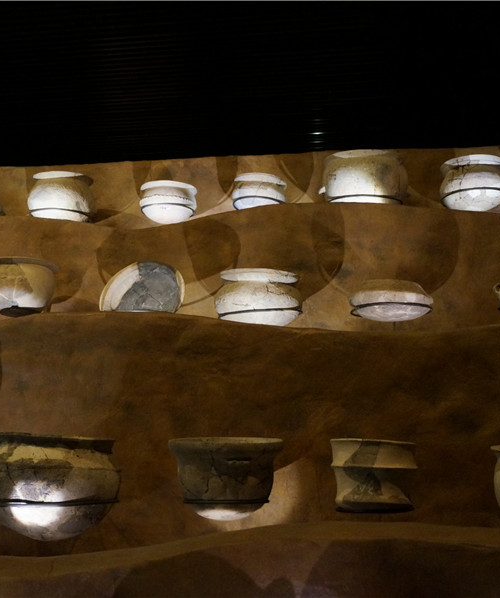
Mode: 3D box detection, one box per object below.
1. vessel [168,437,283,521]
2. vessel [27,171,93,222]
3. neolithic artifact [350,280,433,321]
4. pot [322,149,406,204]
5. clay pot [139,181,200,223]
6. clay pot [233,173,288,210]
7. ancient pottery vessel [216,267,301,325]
[{"bbox_3d":[-0.064,0.466,2.209,0.298,0.210,0.298,0,-10,0],"label":"vessel"},{"bbox_3d":[-0.817,-0.407,3.664,0.278,0.218,0.278,1,-10,-7],"label":"vessel"},{"bbox_3d":[0.497,0.011,2.991,0.288,0.124,0.288,-1,-11,7],"label":"neolithic artifact"},{"bbox_3d":[0.473,-0.452,3.484,0.341,0.254,0.341,-1,-10,5],"label":"pot"},{"bbox_3d":[-0.345,-0.393,3.598,0.244,0.149,0.244,1,-10,-3],"label":"clay pot"},{"bbox_3d":[0.044,-0.460,3.900,0.248,0.170,0.248,-1,-11,7],"label":"clay pot"},{"bbox_3d":[0.031,0.016,3.047,0.312,0.197,0.312,0,-11,0],"label":"ancient pottery vessel"}]

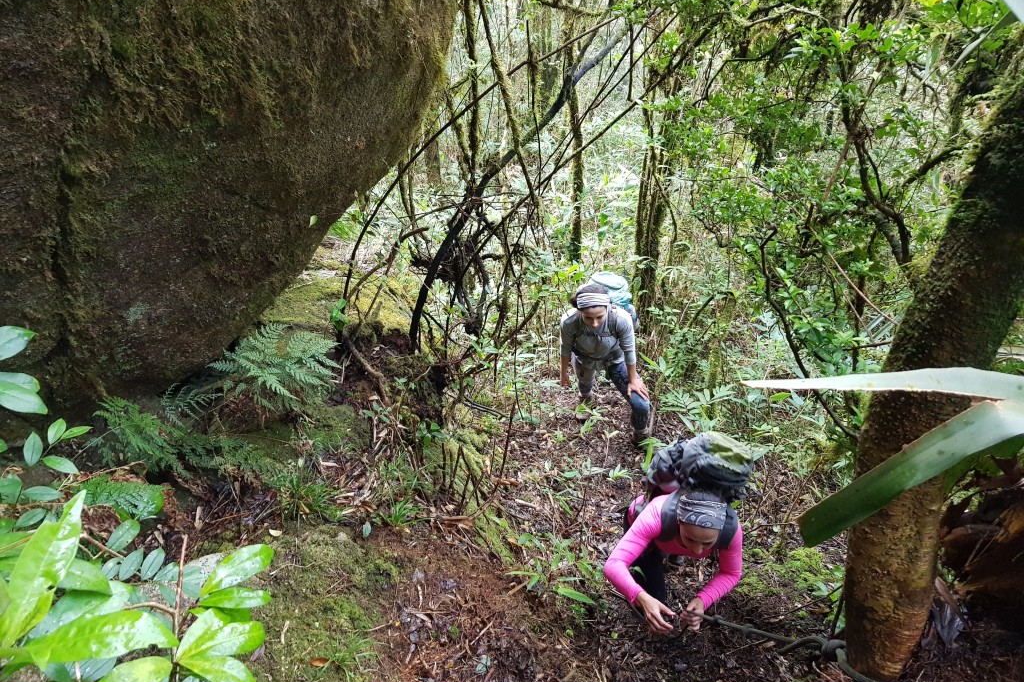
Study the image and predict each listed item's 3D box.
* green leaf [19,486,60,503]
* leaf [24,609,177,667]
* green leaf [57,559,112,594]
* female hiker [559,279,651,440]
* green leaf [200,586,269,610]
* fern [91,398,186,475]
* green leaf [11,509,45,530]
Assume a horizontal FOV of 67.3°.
[{"bbox_3d":[-0.919,0.299,1.500,0.074,0.012,0.034,0,33,0],"label":"green leaf"},{"bbox_3d":[-0.451,0.328,0.850,0.155,0.025,0.056,0,33,0],"label":"leaf"},{"bbox_3d":[-0.572,0.312,1.020,0.085,0.015,0.040,11,35,17],"label":"green leaf"},{"bbox_3d":[0.593,0.141,5.000,0.560,1.220,0.660,7,34,11],"label":"female hiker"},{"bbox_3d":[-0.370,0.344,1.030,0.092,0.014,0.032,-4,33,-7],"label":"green leaf"},{"bbox_3d":[-1.253,0.316,2.600,0.300,0.160,0.260,11,35,17],"label":"fern"},{"bbox_3d":[-0.909,0.336,1.450,0.058,0.010,0.028,-21,38,-29],"label":"green leaf"}]

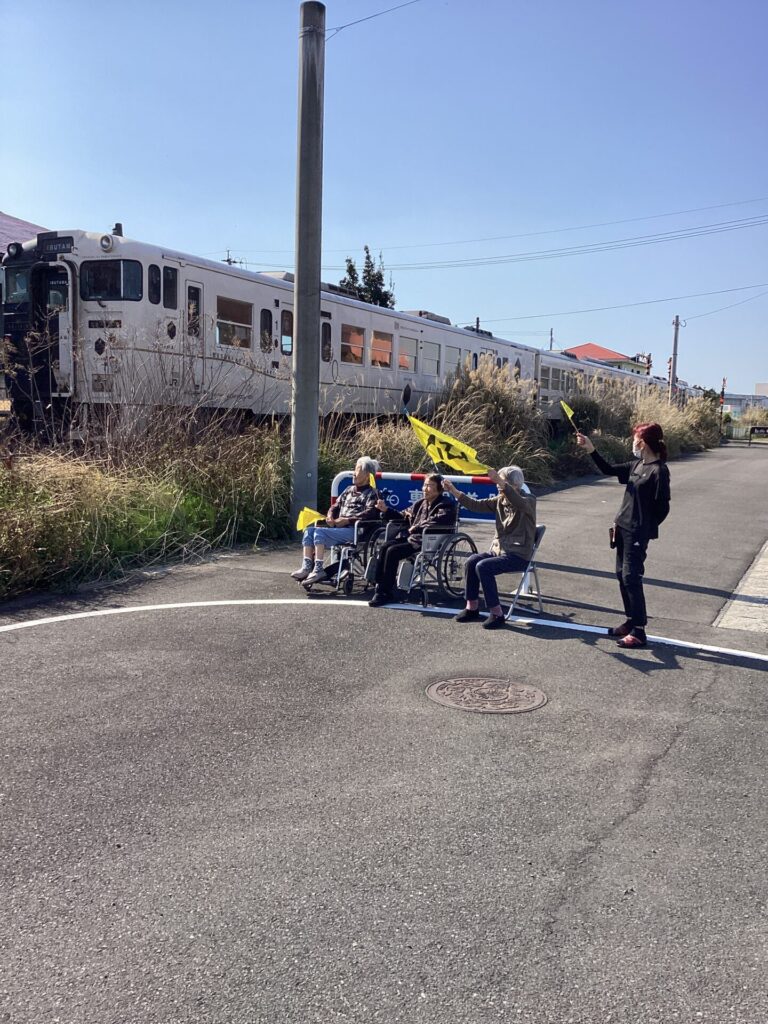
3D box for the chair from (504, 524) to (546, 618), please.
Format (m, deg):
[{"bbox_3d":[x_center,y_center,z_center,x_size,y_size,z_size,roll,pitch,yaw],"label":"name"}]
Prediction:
[{"bbox_3d":[1.042,0.470,7.658,0.460,0.735,0.460,-2,7,-35],"label":"chair"}]

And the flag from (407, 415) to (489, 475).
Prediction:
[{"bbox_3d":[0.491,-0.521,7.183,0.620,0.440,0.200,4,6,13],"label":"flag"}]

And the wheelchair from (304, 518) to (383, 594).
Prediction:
[{"bbox_3d":[-0.276,0.267,8.386,1.000,0.880,0.600,-3,8,-40],"label":"wheelchair"}]

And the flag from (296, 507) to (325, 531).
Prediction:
[{"bbox_3d":[-0.638,0.051,8.053,0.230,0.220,0.120,5,7,23],"label":"flag"}]

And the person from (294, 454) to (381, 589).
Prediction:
[{"bbox_3d":[-0.413,0.078,8.357,0.840,1.130,0.500,-2,7,-35],"label":"person"}]

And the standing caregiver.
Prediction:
[{"bbox_3d":[1.755,0.150,6.746,0.500,1.620,0.520,-1,7,-28],"label":"standing caregiver"}]

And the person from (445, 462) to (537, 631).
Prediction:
[{"bbox_3d":[0.881,0.247,7.444,0.760,1.210,0.560,-3,8,-39],"label":"person"}]

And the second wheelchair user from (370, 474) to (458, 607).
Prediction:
[{"bbox_3d":[0.251,0.226,7.927,0.860,1.100,0.520,-4,8,-44],"label":"second wheelchair user"}]

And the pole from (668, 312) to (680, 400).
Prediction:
[{"bbox_3d":[16.301,-7.172,51.965,0.280,7.800,0.280,5,7,26],"label":"pole"}]

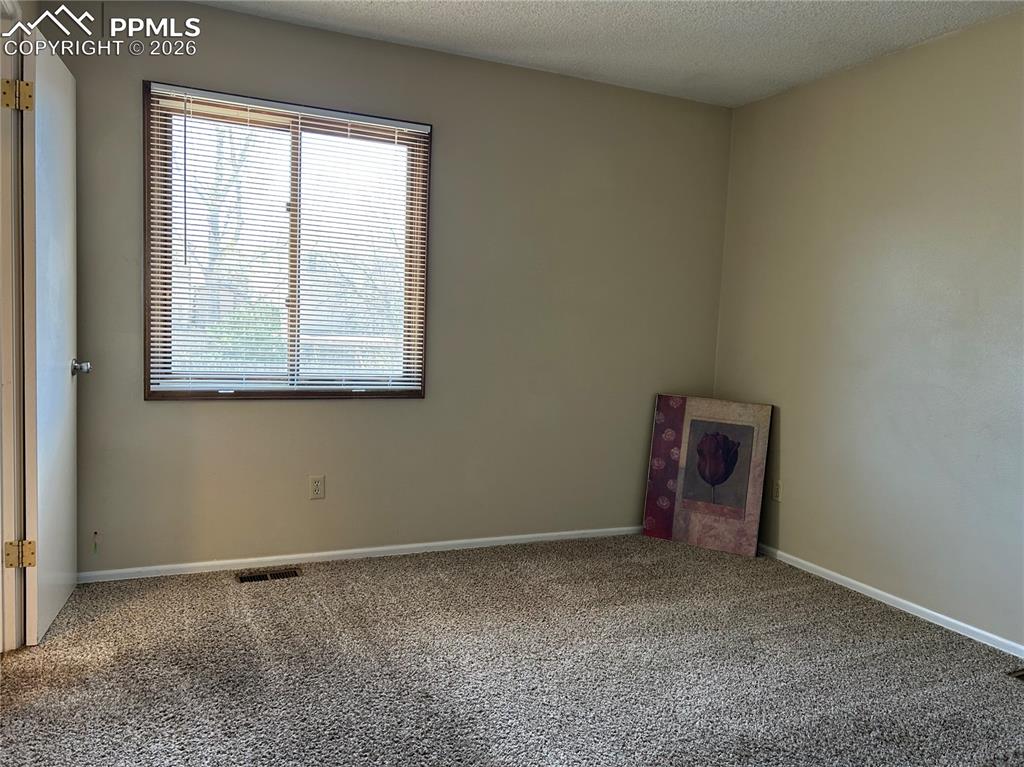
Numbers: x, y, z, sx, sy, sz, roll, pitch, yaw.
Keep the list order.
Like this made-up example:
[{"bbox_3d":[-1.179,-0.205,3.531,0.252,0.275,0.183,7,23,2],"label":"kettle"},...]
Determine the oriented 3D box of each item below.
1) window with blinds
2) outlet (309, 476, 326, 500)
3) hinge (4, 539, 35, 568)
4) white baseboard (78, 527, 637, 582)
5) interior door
[{"bbox_3d":[-0.982,-0.584,3.486,1.237,1.314,0.090,0,5,-24],"label":"window with blinds"},{"bbox_3d":[-0.908,0.486,3.590,0.071,0.115,0.009,0,5,-24],"label":"outlet"},{"bbox_3d":[-1.641,0.571,2.569,0.092,0.089,0.014,0,5,-24],"label":"hinge"},{"bbox_3d":[-0.423,0.823,3.831,3.240,0.050,0.013,0,5,-24],"label":"white baseboard"},{"bbox_3d":[-1.674,-0.153,2.805,0.036,2.032,0.610,1,4,-18],"label":"interior door"}]

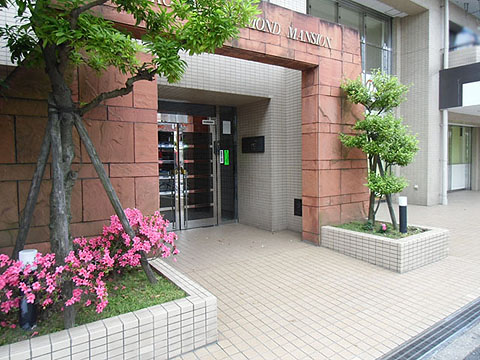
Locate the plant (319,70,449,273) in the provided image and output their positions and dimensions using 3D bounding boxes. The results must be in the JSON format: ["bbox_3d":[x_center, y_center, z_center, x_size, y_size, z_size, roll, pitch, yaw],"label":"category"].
[{"bbox_3d":[2.100,-0.295,4.901,1.280,2.780,1.320,-3,3,-34],"label":"plant"}]

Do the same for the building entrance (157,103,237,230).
[{"bbox_3d":[-0.837,-0.273,6.242,1.900,2.375,0.180,-3,3,-34],"label":"building entrance"}]

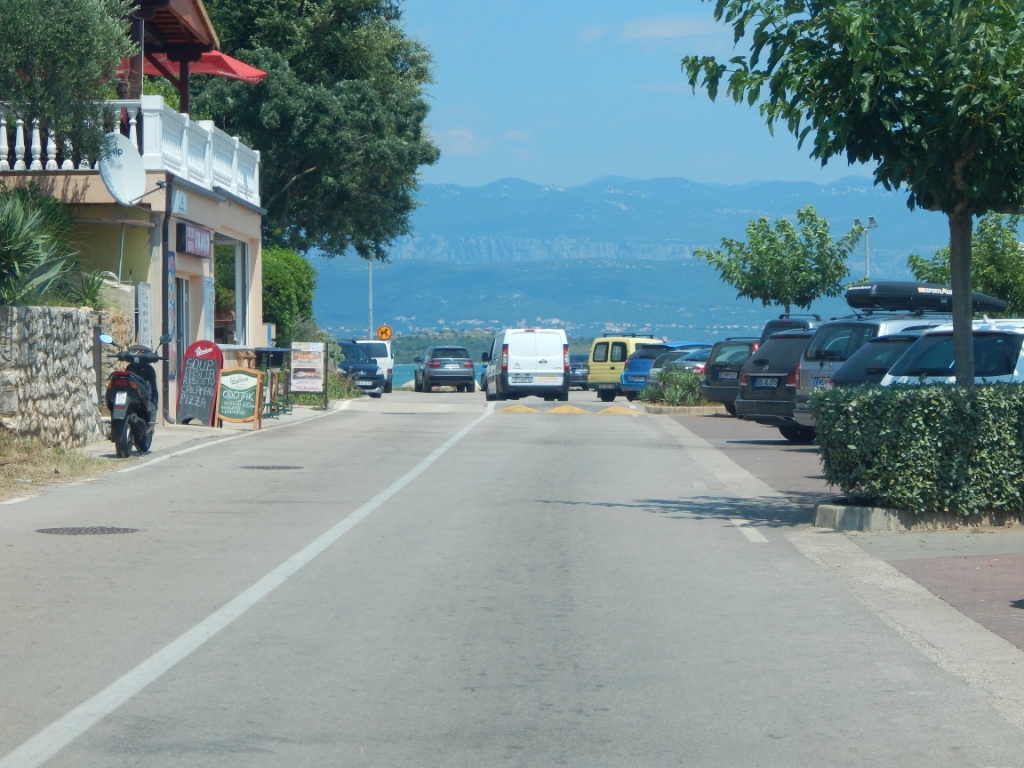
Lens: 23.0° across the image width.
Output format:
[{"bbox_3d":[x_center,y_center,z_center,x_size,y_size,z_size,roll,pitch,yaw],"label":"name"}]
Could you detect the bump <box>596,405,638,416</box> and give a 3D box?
[{"bbox_3d":[2.215,0.551,52.300,0.950,0.100,1.000,-1,1,0],"label":"bump"}]

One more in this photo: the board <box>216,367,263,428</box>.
[{"bbox_3d":[-4.452,0.245,41.000,0.680,1.020,0.420,4,1,5],"label":"board"}]

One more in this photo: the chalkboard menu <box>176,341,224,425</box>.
[{"bbox_3d":[-4.720,-0.010,38.100,0.600,1.280,0.500,-1,1,5],"label":"chalkboard menu"}]

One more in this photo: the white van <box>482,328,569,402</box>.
[{"bbox_3d":[0.350,-0.500,70.200,1.900,1.950,4.900,-1,1,-6],"label":"white van"}]

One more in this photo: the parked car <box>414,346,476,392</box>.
[{"bbox_3d":[-2.631,-0.592,94.889,1.930,1.760,4.850,0,1,-7],"label":"parked car"}]

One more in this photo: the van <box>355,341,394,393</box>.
[{"bbox_3d":[-5.400,-0.650,93.200,1.840,1.900,4.750,-1,1,-4],"label":"van"}]

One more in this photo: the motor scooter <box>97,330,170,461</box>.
[{"bbox_3d":[-4.100,0.105,27.200,0.770,1.310,1.800,-1,1,1],"label":"motor scooter"}]

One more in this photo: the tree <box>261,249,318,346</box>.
[{"bbox_3d":[-5.950,-1.260,57.500,3.100,3.800,3.100,-1,1,0],"label":"tree"}]

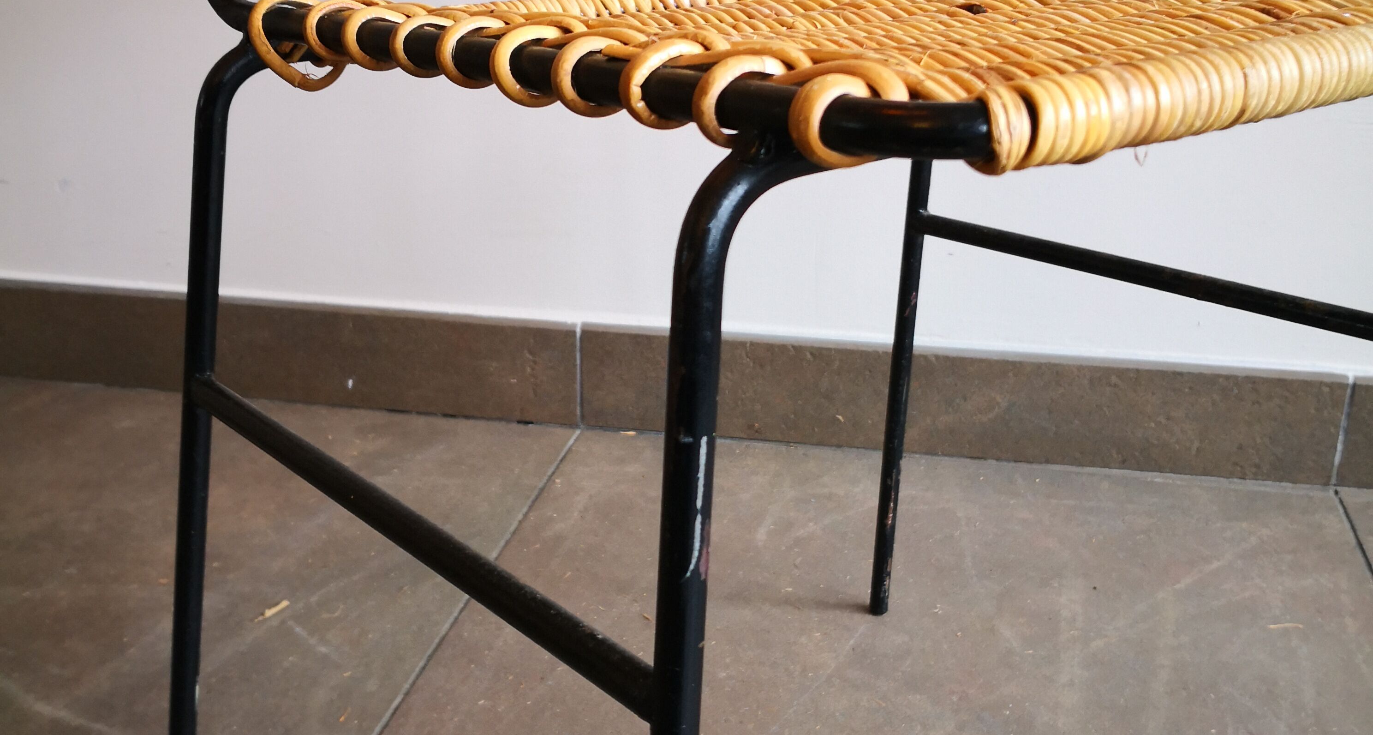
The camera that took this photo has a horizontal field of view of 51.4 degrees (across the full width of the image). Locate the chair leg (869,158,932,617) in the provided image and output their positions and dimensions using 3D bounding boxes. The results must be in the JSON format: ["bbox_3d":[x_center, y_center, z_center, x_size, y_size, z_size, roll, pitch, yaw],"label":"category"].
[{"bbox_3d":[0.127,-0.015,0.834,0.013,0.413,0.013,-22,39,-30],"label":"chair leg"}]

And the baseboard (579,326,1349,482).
[{"bbox_3d":[0.206,0.030,1.150,0.598,0.088,0.010,4,22,11],"label":"baseboard"}]

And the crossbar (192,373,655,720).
[{"bbox_3d":[-0.098,0.045,0.452,0.012,0.012,0.307,-16,23,-35],"label":"crossbar"}]

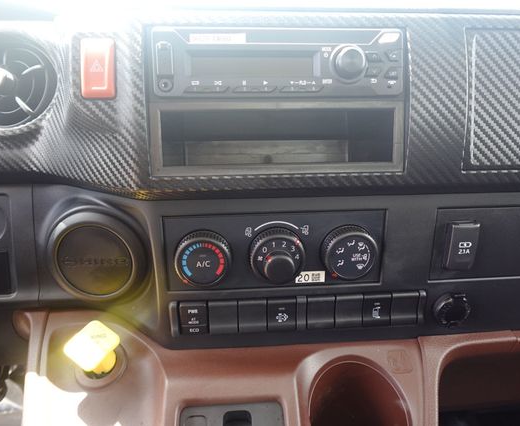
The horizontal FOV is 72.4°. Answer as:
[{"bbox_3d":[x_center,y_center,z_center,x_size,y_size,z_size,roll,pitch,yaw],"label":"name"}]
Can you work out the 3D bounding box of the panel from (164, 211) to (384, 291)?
[{"bbox_3d":[0.013,0.031,0.254,0.162,0.059,0.026,-2,13,-3],"label":"panel"}]

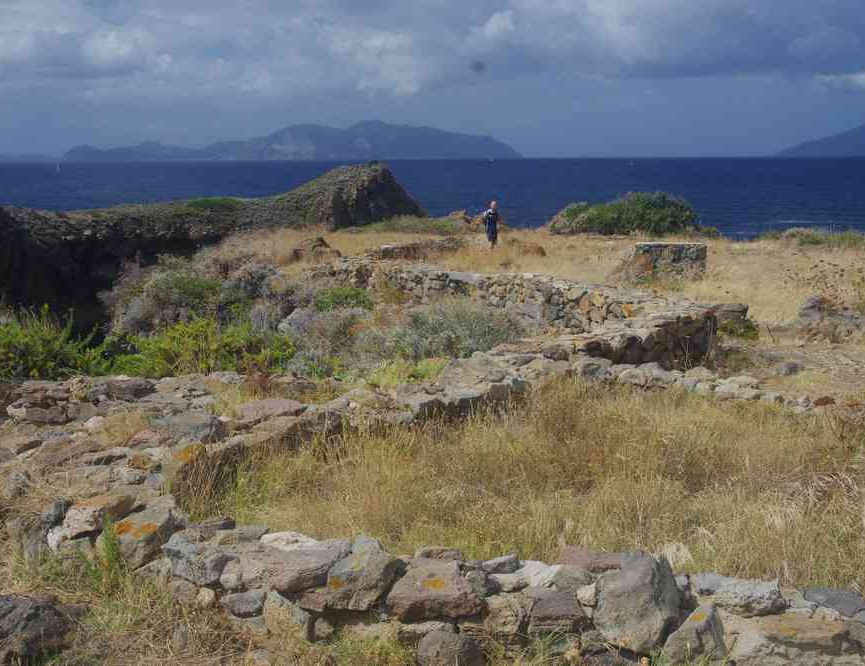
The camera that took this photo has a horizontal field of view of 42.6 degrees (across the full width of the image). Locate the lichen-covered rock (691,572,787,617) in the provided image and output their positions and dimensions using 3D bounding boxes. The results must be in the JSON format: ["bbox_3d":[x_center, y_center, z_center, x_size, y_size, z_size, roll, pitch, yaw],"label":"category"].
[{"bbox_3d":[1.187,1.014,4.320,0.370,0.140,0.240,1,9,9],"label":"lichen-covered rock"}]

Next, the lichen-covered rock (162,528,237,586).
[{"bbox_3d":[-1.281,1.234,6.100,0.418,0.266,0.340,0,9,0],"label":"lichen-covered rock"}]

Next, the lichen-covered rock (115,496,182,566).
[{"bbox_3d":[-1.663,1.168,6.500,0.346,0.363,0.420,3,10,20],"label":"lichen-covered rock"}]

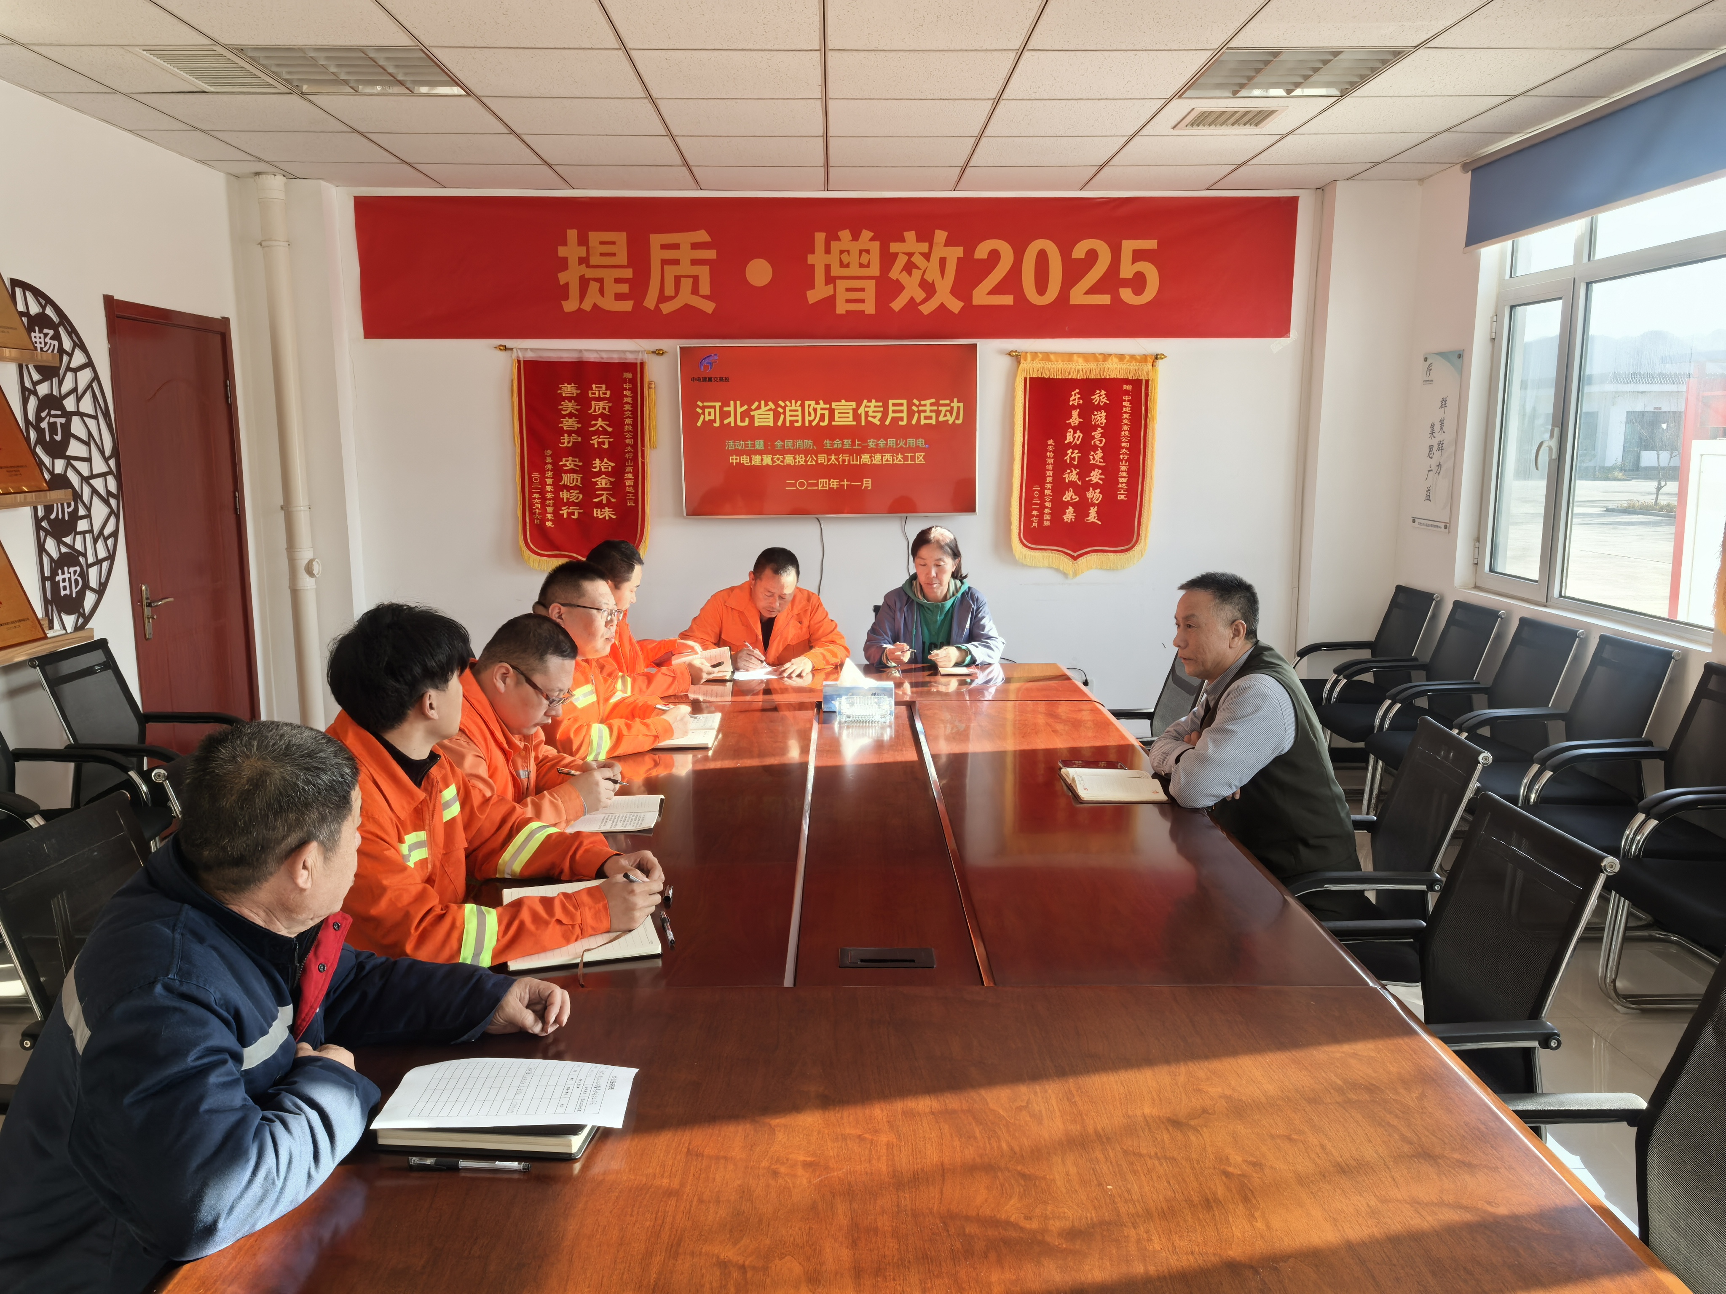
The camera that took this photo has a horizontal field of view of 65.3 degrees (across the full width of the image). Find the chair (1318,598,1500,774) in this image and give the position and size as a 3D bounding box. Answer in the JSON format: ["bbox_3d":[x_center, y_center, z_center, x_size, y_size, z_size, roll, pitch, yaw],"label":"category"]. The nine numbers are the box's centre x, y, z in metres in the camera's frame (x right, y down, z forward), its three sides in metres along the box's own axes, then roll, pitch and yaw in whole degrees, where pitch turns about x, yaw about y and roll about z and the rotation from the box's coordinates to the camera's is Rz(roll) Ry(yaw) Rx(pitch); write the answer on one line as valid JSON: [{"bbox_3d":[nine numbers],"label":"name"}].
[{"bbox_3d":[2.232,0.290,5.486,0.610,0.920,0.540,0,9,-1],"label":"chair"}]

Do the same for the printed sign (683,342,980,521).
[{"bbox_3d":[-0.160,-1.045,6.515,1.412,0.811,0.060,0,9,-1],"label":"printed sign"}]

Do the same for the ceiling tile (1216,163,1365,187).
[{"bbox_3d":[1.934,-2.155,6.170,0.600,0.020,0.600,0,9,-1],"label":"ceiling tile"}]

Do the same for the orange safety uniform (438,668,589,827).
[{"bbox_3d":[-0.855,0.254,3.210,0.460,0.460,0.550,1,9,8],"label":"orange safety uniform"}]

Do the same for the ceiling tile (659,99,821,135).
[{"bbox_3d":[-0.432,-1.942,4.925,0.600,0.020,0.600,0,9,-1],"label":"ceiling tile"}]

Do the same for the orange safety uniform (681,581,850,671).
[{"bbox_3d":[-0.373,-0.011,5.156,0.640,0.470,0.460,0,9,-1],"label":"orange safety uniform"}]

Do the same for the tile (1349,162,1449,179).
[{"bbox_3d":[2.404,-2.138,6.048,0.330,0.020,0.350,0,9,-1],"label":"tile"}]

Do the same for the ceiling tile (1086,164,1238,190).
[{"bbox_3d":[1.331,-2.139,6.125,0.600,0.020,0.570,0,9,-1],"label":"ceiling tile"}]

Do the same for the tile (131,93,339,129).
[{"bbox_3d":[-2.234,-1.933,4.881,0.600,0.020,0.600,0,9,-1],"label":"tile"}]

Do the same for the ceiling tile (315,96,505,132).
[{"bbox_3d":[-1.634,-1.937,4.896,0.600,0.020,0.600,0,9,-1],"label":"ceiling tile"}]

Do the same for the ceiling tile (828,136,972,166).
[{"bbox_3d":[0.150,-2.046,5.533,0.600,0.020,0.600,0,9,-1],"label":"ceiling tile"}]

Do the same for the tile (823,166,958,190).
[{"bbox_3d":[0.141,-2.135,6.109,0.600,0.020,0.573,0,9,-1],"label":"tile"}]

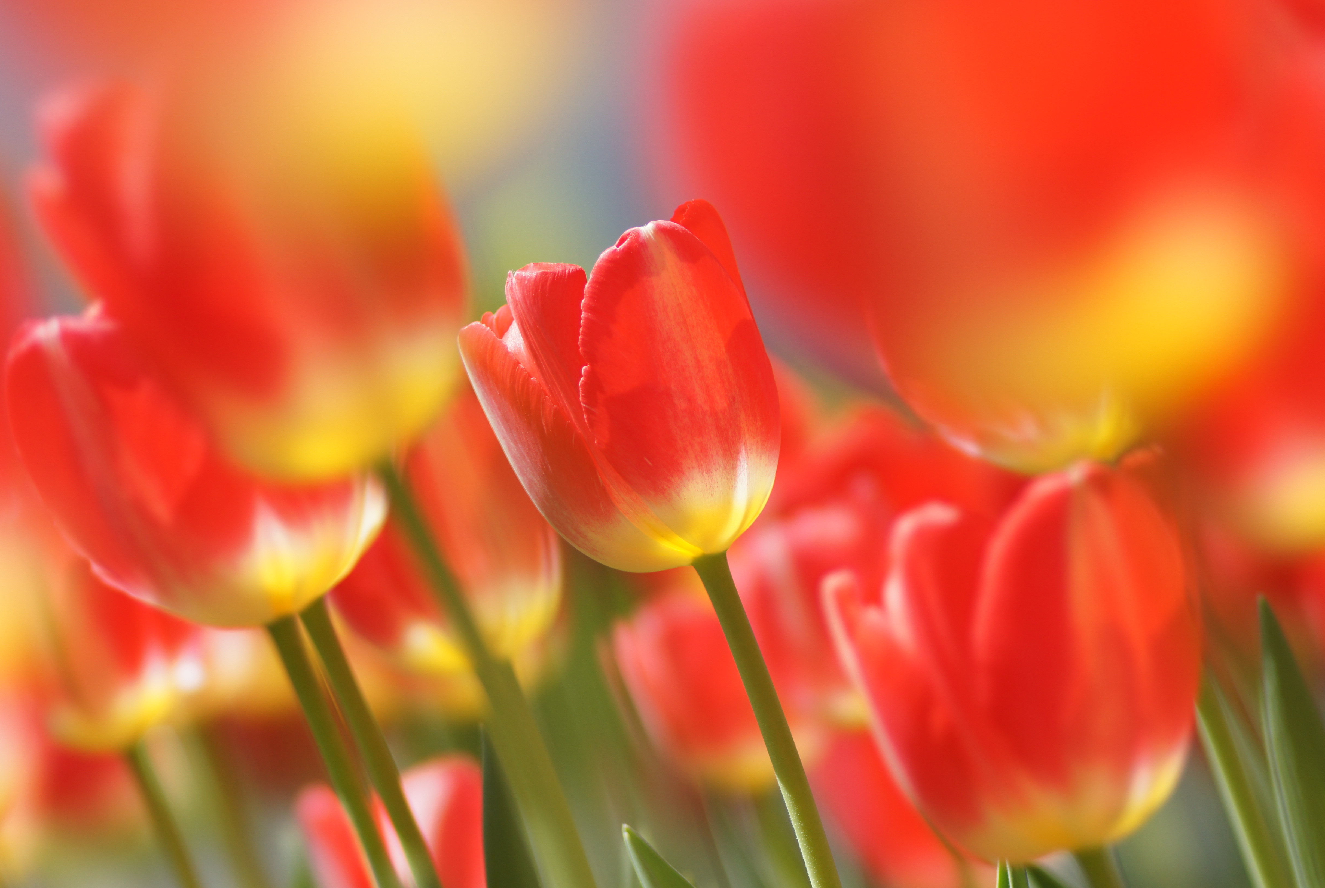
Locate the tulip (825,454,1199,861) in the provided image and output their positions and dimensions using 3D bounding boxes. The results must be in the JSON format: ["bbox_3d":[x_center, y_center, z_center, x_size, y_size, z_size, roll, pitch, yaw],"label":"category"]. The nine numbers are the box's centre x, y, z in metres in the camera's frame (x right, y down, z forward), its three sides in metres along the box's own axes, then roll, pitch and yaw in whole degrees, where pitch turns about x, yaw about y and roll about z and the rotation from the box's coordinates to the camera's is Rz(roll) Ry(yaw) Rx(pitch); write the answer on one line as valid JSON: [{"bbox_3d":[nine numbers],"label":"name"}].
[{"bbox_3d":[0.067,0.041,1.400,0.067,0.073,0.067,-8,0,0],"label":"tulip"}]

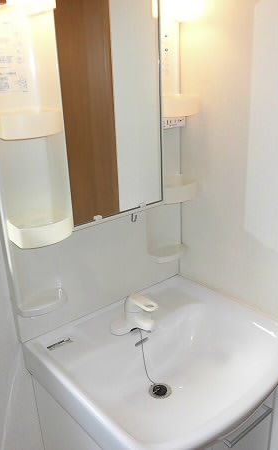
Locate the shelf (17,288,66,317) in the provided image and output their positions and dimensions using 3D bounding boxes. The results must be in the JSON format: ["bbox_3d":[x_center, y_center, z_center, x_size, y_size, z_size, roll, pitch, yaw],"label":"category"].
[{"bbox_3d":[-0.254,0.210,1.120,0.140,0.022,0.072,-18,25,-38],"label":"shelf"}]

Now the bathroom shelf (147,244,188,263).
[{"bbox_3d":[0.096,0.098,1.400,0.141,0.025,0.069,-18,25,-38],"label":"bathroom shelf"}]

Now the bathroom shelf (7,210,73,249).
[{"bbox_3d":[-0.235,0.007,1.012,0.138,0.052,0.111,-18,25,-38],"label":"bathroom shelf"}]

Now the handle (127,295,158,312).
[{"bbox_3d":[0.009,0.230,1.181,0.042,0.048,0.104,-18,25,-38],"label":"handle"}]

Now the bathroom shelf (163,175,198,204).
[{"bbox_3d":[0.115,-0.108,1.295,0.141,0.050,0.111,-18,25,-38],"label":"bathroom shelf"}]

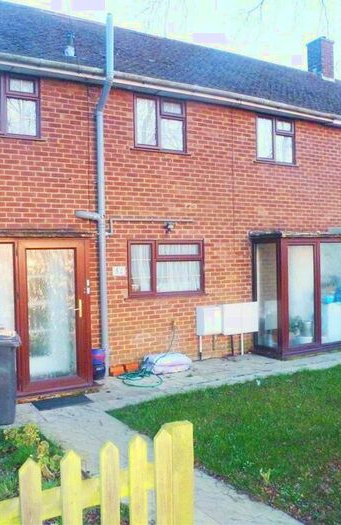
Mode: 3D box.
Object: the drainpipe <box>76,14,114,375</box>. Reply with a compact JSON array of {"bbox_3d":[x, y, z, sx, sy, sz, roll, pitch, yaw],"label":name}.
[{"bbox_3d":[-1.106,-0.937,7.264,0.510,5.440,0.420,-2,1,-30],"label":"drainpipe"}]

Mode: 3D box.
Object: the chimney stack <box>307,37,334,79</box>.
[{"bbox_3d":[4.614,-6.148,14.868,0.570,1.140,0.610,-2,1,-30],"label":"chimney stack"}]

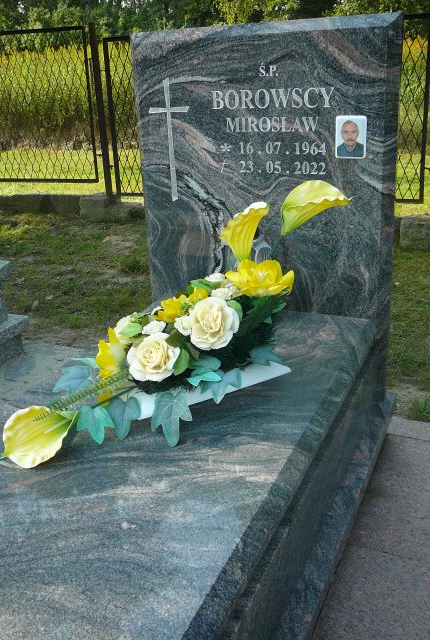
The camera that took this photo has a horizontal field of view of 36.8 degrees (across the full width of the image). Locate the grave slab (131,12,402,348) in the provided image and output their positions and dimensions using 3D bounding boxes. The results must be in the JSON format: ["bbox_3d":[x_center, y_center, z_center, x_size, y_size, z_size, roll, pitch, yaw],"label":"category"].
[{"bbox_3d":[0.142,-0.415,2.007,0.820,0.921,0.080,6,23,23],"label":"grave slab"}]

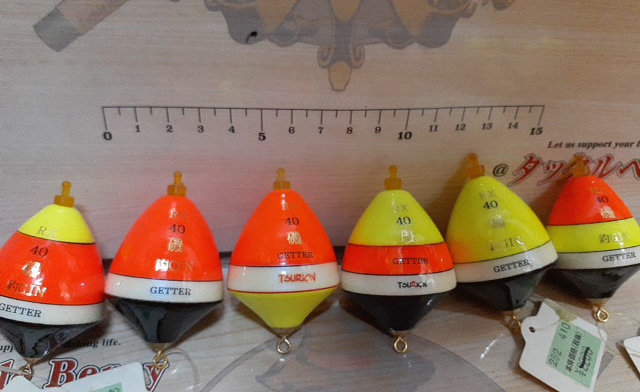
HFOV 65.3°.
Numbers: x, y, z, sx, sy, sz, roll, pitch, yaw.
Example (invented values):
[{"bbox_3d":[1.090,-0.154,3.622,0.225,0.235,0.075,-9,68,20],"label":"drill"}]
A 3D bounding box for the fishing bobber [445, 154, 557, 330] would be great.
[{"bbox_3d":[0.064,0.017,0.181,0.039,0.039,0.066,-14,86,18],"label":"fishing bobber"}]

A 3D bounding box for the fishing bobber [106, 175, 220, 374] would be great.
[{"bbox_3d":[-0.051,0.024,0.169,0.039,0.039,0.066,6,81,-16],"label":"fishing bobber"}]

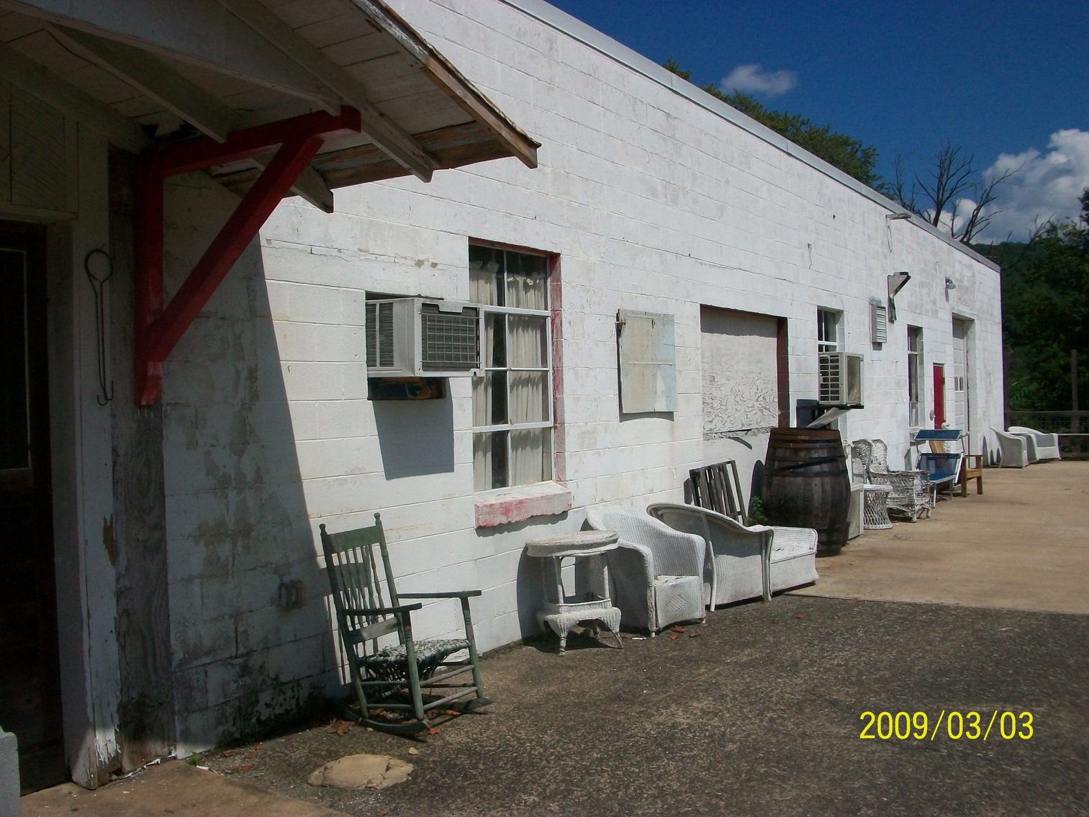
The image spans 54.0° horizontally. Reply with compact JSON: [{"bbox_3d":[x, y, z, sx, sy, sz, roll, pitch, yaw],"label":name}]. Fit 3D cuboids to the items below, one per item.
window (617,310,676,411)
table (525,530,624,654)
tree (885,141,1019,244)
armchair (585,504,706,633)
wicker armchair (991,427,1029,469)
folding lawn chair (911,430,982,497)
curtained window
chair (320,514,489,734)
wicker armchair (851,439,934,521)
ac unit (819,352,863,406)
[{"bbox_3d":[0.862,-0.379,8.799,0.050,0.830,1.020,-1,0,32],"label":"window"},{"bbox_3d":[0.197,1.197,6.981,0.590,0.700,0.560,-1,0,0],"label":"table"},{"bbox_3d":[15.187,-4.286,39.976,5.500,10.800,5.000,-1,0,0],"label":"tree"},{"bbox_3d":[0.668,1.107,7.652,0.760,0.850,0.730,-1,0,43],"label":"armchair"},{"bbox_3d":[9.523,0.788,21.878,0.720,0.820,0.750,-1,0,36],"label":"wicker armchair"},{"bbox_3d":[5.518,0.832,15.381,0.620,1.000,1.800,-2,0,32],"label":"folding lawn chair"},{"bbox_3d":[-0.254,-0.280,7.298,0.100,1.630,1.120,-1,0,32],"label":"curtained window"},{"bbox_3d":[-0.718,1.072,5.498,0.680,1.010,0.540,-1,0,28],"label":"chair"},{"bbox_3d":[4.325,0.877,13.355,0.850,1.000,0.770,-2,0,32],"label":"wicker armchair"},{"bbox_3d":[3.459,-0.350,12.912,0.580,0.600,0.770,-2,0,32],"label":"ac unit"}]

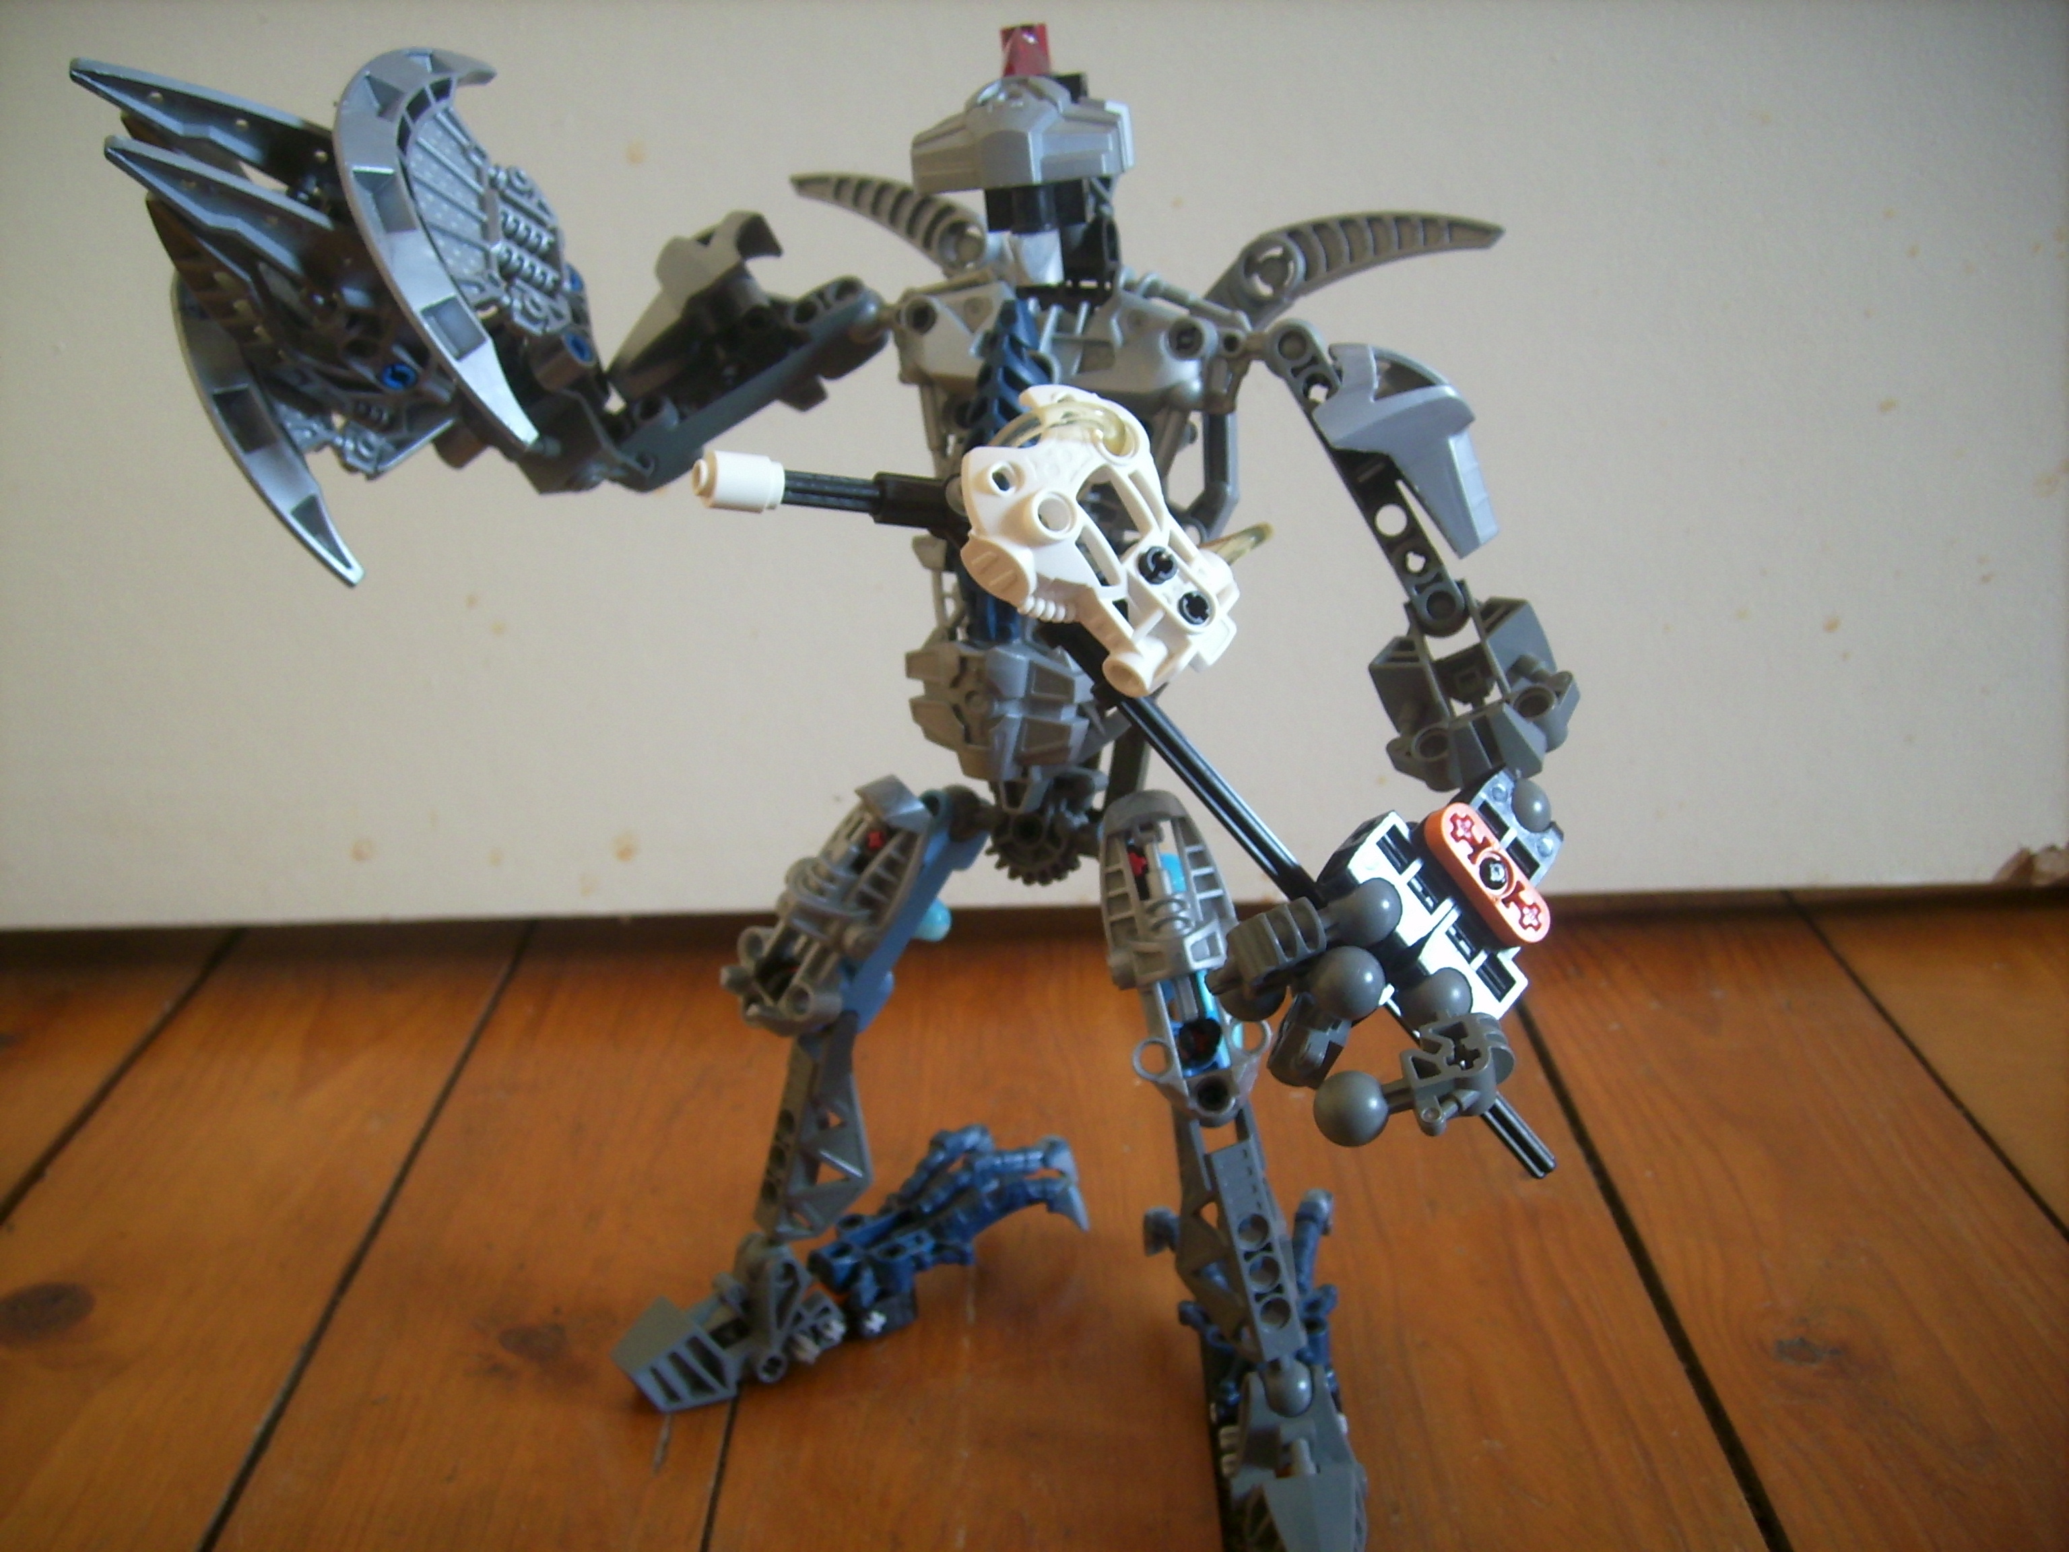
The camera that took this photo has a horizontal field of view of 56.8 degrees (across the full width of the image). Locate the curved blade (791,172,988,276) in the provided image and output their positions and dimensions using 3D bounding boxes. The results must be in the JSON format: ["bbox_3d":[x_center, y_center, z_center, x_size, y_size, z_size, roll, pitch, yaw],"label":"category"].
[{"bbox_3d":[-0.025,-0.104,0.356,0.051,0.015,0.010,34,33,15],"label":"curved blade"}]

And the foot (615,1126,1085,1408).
[{"bbox_3d":[-0.038,0.103,0.411,0.105,0.032,0.033,-16,27,-32],"label":"foot"}]

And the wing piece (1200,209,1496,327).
[{"bbox_3d":[0.052,-0.089,0.325,0.055,0.016,0.010,-15,15,25],"label":"wing piece"}]

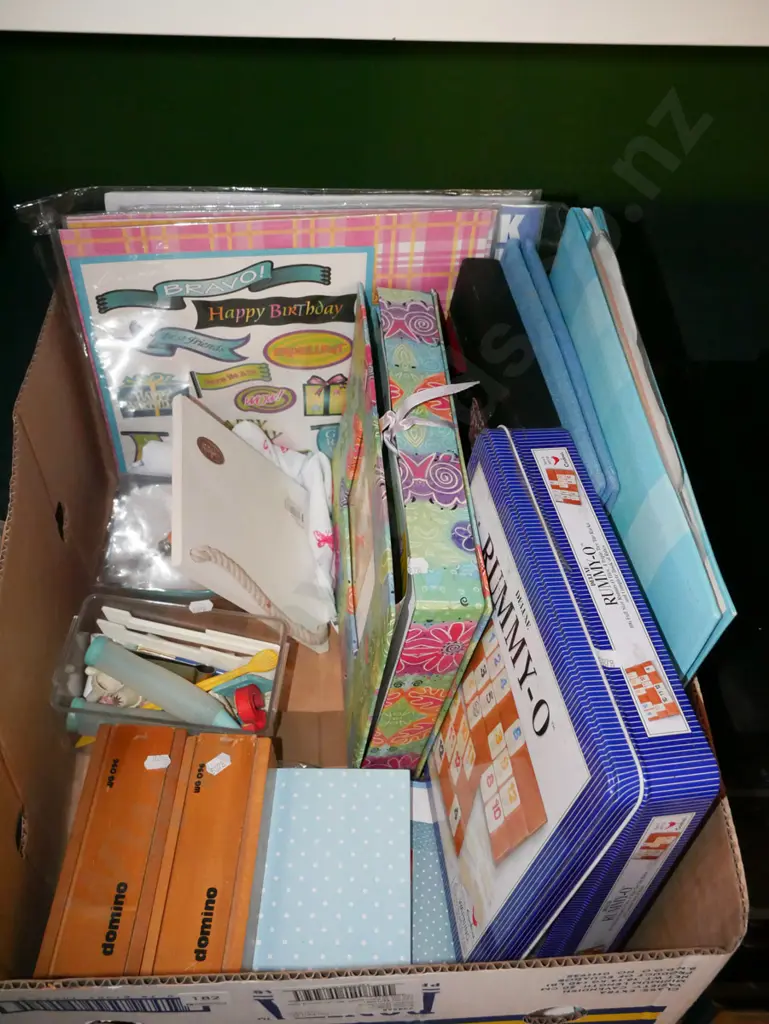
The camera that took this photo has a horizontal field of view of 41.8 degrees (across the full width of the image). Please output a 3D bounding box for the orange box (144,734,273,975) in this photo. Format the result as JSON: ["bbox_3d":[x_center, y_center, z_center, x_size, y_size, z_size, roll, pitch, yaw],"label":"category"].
[{"bbox_3d":[-0.118,0.247,0.693,0.061,0.042,0.180,3,49,1],"label":"orange box"}]

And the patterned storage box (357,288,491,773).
[{"bbox_3d":[0.003,0.023,0.752,0.058,0.247,0.289,3,49,-10],"label":"patterned storage box"}]

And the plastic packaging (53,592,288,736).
[{"bbox_3d":[-0.159,0.131,0.785,0.162,0.055,0.104,6,50,4],"label":"plastic packaging"}]

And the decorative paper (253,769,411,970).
[{"bbox_3d":[-0.033,0.262,0.730,0.105,0.020,0.152,1,49,1],"label":"decorative paper"}]

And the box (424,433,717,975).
[{"bbox_3d":[0.092,0.130,0.658,0.075,0.264,0.261,-1,46,-13],"label":"box"}]

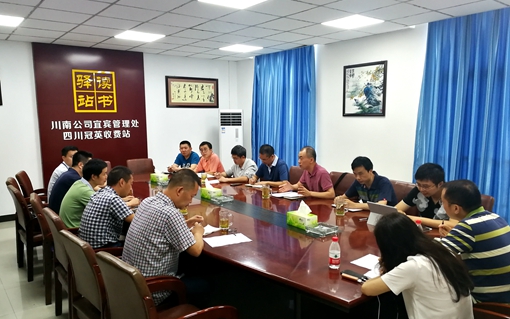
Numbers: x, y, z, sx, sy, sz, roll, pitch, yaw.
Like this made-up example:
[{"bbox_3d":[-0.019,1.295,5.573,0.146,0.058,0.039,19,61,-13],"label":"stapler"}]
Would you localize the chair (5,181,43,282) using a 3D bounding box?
[{"bbox_3d":[-2.220,0.709,4.217,0.580,0.940,0.570,-6,9,-40],"label":"chair"}]

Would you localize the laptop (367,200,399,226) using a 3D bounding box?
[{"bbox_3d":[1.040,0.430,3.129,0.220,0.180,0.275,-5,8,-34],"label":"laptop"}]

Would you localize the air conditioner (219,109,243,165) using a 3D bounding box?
[{"bbox_3d":[-0.478,-0.157,8.221,0.480,1.710,0.320,-1,7,-8],"label":"air conditioner"}]

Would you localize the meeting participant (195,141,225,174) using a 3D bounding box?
[{"bbox_3d":[-0.662,0.329,6.109,0.500,1.220,0.740,4,8,34],"label":"meeting participant"}]

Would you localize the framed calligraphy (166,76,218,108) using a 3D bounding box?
[{"bbox_3d":[-1.232,-1.333,8.011,1.190,0.600,0.040,-6,8,-38],"label":"framed calligraphy"}]

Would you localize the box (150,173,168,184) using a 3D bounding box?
[{"bbox_3d":[-1.240,0.251,5.125,0.132,0.093,0.206,-6,8,-38],"label":"box"}]

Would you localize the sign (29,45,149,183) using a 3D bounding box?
[{"bbox_3d":[-2.730,-0.567,6.897,1.810,2.640,0.050,-6,8,-38],"label":"sign"}]

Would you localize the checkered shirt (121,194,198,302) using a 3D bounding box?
[{"bbox_3d":[-0.638,0.566,2.574,0.470,0.670,0.500,-5,8,-35],"label":"checkered shirt"}]

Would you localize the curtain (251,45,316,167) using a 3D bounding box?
[{"bbox_3d":[0.484,-0.631,7.447,0.140,2.680,1.750,-6,8,-38],"label":"curtain"}]

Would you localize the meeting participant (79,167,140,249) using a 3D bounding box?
[{"bbox_3d":[-1.121,0.659,3.285,0.720,1.220,0.520,-7,9,-43],"label":"meeting participant"}]

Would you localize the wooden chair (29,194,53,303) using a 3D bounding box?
[{"bbox_3d":[-1.713,0.757,3.708,0.620,0.940,0.570,-5,8,-31],"label":"wooden chair"}]

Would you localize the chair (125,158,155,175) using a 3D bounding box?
[{"bbox_3d":[-1.684,0.476,6.148,0.570,0.940,0.620,-4,8,-30],"label":"chair"}]

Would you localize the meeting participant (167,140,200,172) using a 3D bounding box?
[{"bbox_3d":[-1.074,0.289,6.546,0.520,1.220,0.680,2,7,21],"label":"meeting participant"}]

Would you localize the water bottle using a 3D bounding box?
[{"bbox_3d":[0.449,0.522,2.232,0.062,0.184,0.062,-1,7,0],"label":"water bottle"}]

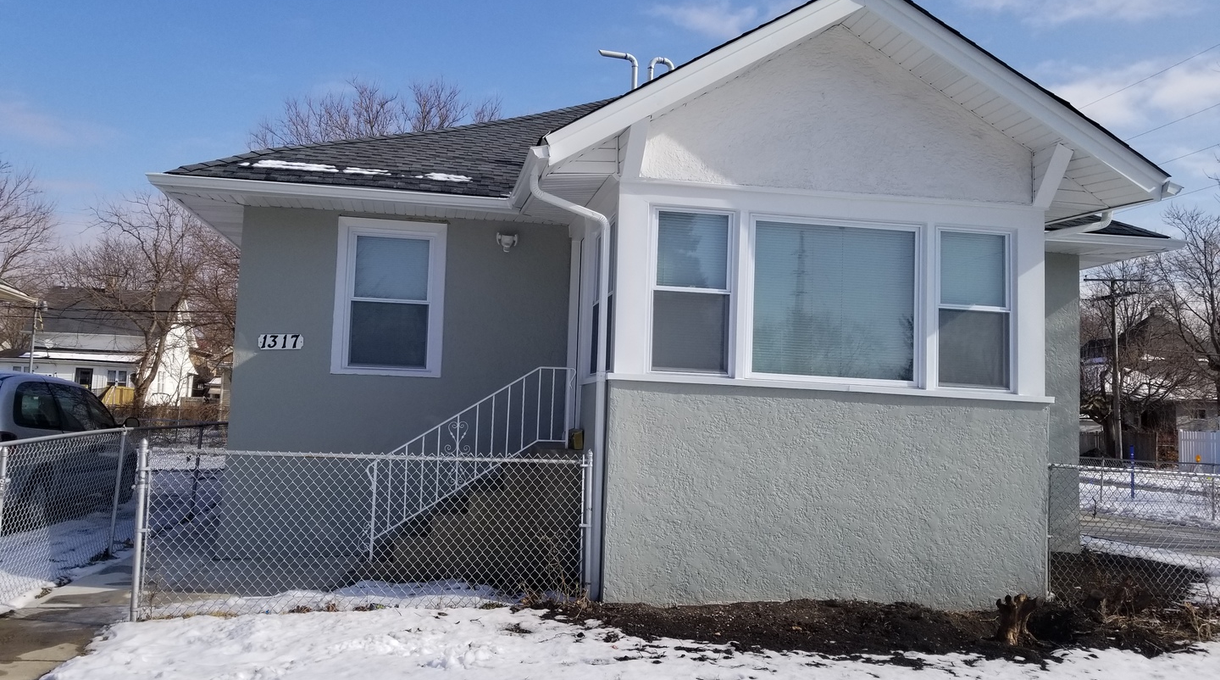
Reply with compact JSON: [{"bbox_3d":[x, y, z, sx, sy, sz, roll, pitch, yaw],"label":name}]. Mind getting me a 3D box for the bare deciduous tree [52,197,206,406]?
[{"bbox_3d":[-15.470,-0.771,29.240,5.200,7.850,5.000,3,-4,-10],"label":"bare deciduous tree"}]

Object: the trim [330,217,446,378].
[{"bbox_3d":[-2.233,-0.427,9.303,1.080,1.580,0.100,3,-4,-10],"label":"trim"}]

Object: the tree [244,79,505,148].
[{"bbox_3d":[-9.088,-3.109,34.074,10.000,13.640,9.000,3,-4,-10],"label":"tree"}]

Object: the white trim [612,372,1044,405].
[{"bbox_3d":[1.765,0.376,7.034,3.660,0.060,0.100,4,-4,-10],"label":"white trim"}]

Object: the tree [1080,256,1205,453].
[{"bbox_3d":[21.828,0.475,38.324,7.500,9.140,7.000,3,-4,-10],"label":"tree"}]

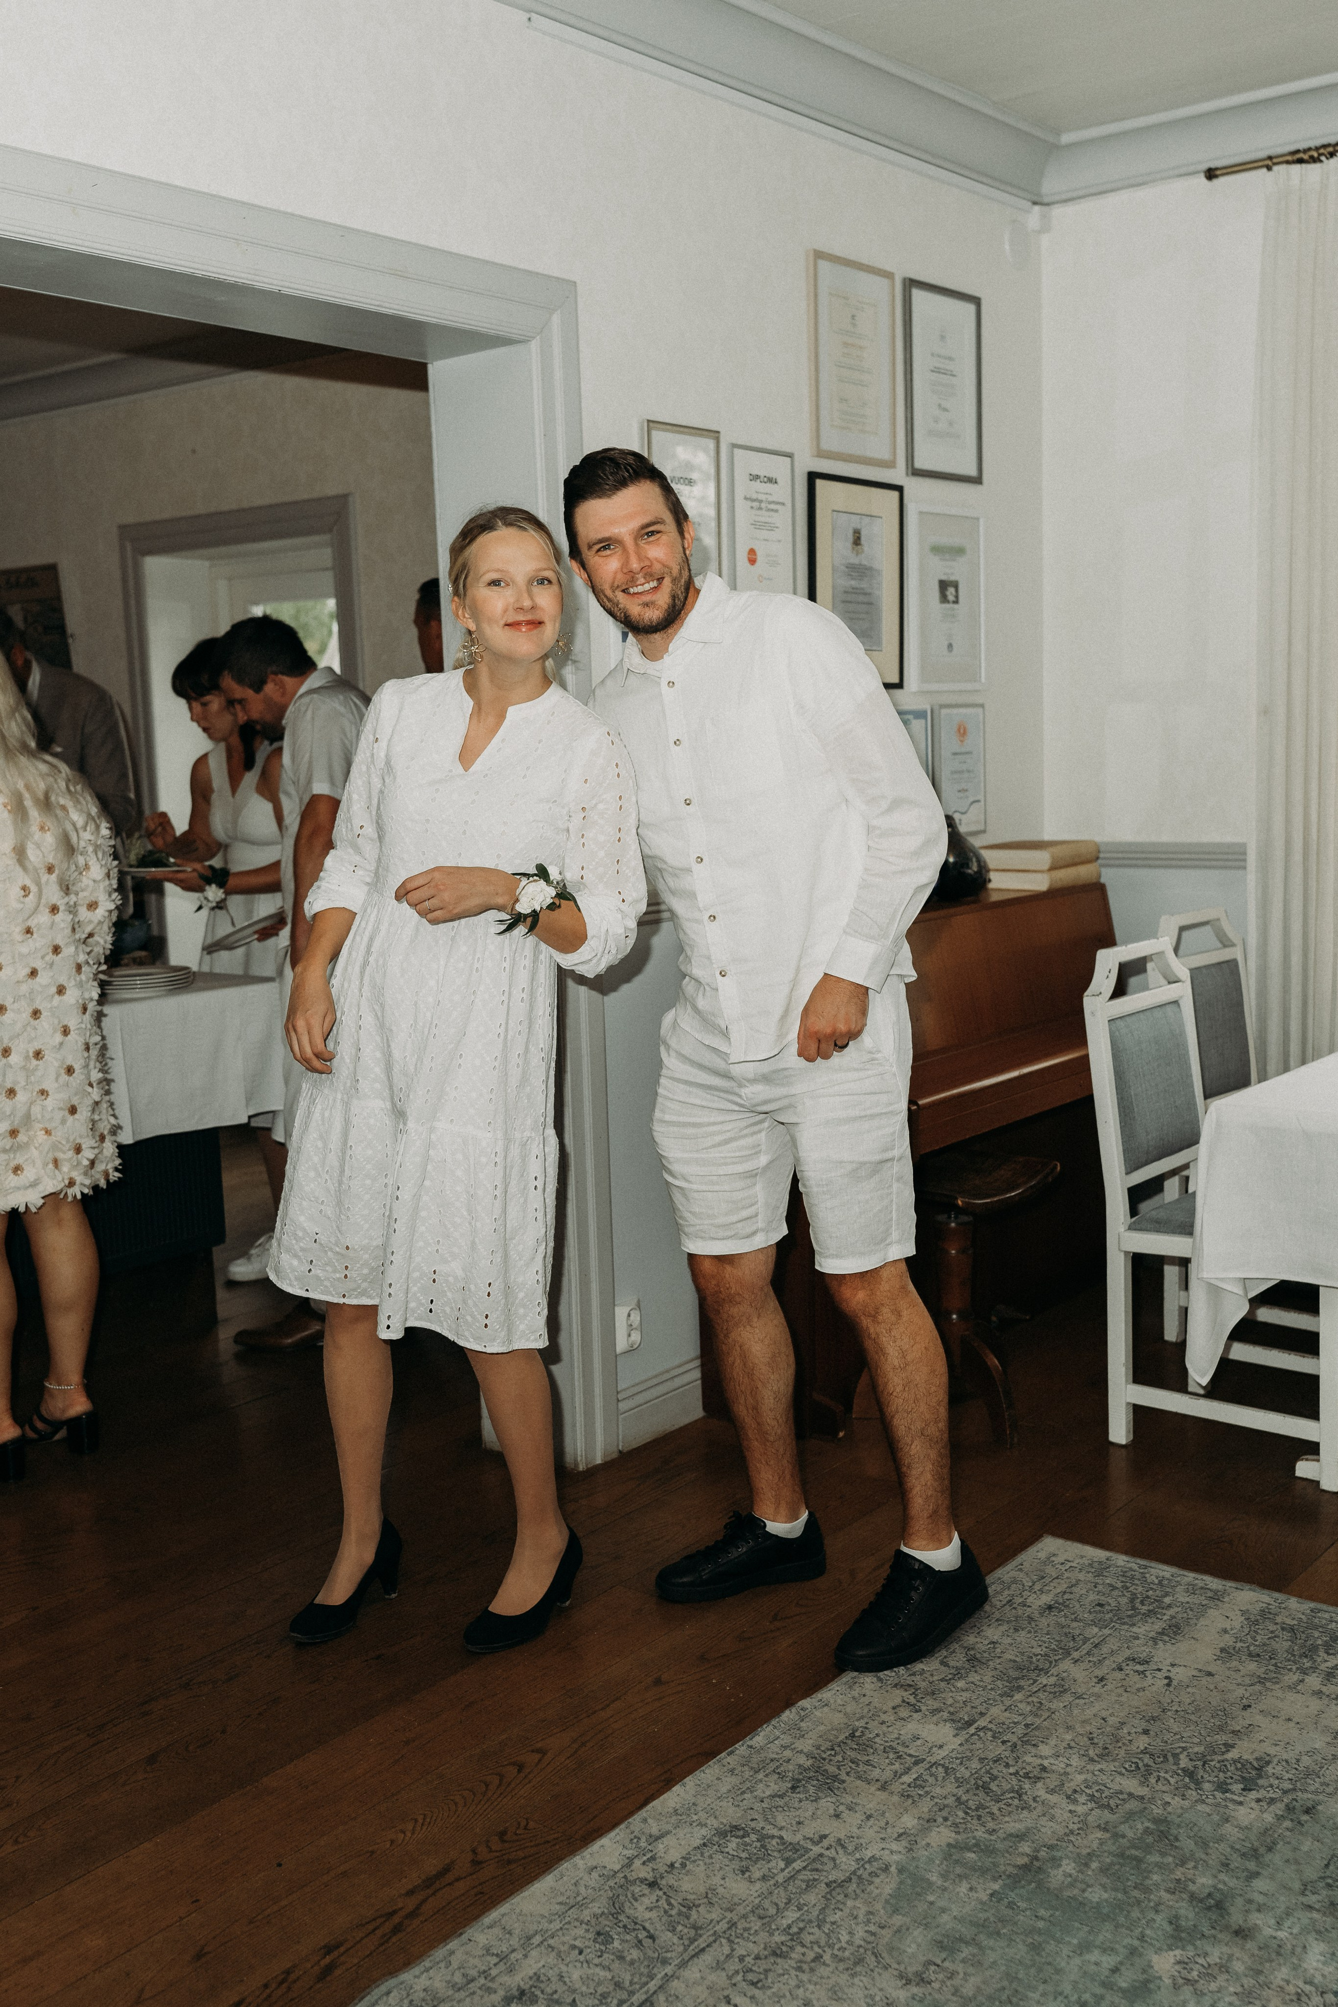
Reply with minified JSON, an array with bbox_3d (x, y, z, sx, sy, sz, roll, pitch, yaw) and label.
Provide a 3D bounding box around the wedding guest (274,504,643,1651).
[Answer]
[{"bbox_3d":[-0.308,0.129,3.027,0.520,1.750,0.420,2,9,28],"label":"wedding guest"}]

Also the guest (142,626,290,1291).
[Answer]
[{"bbox_3d":[-1.160,-0.109,5.177,0.480,1.680,0.460,-9,11,-41],"label":"guest"}]

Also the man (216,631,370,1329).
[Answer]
[{"bbox_3d":[-0.866,-0.046,4.591,0.500,1.700,0.520,-4,8,-17],"label":"man"}]

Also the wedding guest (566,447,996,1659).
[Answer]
[{"bbox_3d":[0.185,0.077,3.034,0.580,1.820,0.480,4,10,35],"label":"wedding guest"}]

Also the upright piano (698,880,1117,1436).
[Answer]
[{"bbox_3d":[0.691,0.289,4.341,0.519,1.008,1.379,5,10,39],"label":"upright piano"}]

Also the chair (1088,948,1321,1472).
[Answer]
[{"bbox_3d":[1.123,0.370,3.795,0.517,0.973,0.400,5,10,39],"label":"chair"}]

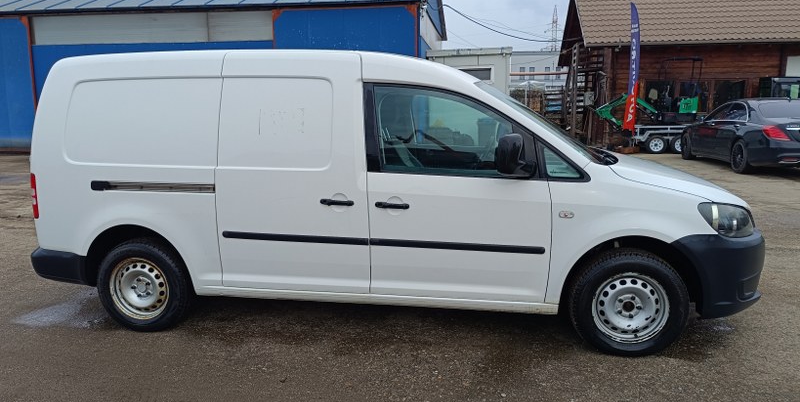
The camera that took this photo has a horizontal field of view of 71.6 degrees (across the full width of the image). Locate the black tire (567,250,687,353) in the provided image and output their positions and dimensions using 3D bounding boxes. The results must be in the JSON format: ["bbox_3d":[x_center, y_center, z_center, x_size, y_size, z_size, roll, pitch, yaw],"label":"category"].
[{"bbox_3d":[1.308,0.580,3.193,0.630,0.630,0.200,1,10,9],"label":"black tire"}]

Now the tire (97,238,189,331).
[{"bbox_3d":[-1.662,0.545,3.653,0.630,0.630,0.200,1,10,9],"label":"tire"}]

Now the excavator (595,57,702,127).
[{"bbox_3d":[7.160,-3.080,16.200,2.850,2.150,1.050,1,9,7],"label":"excavator"}]

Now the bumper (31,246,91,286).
[{"bbox_3d":[-2.194,0.292,4.483,0.640,0.280,1.760,1,10,9],"label":"bumper"}]

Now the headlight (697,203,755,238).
[{"bbox_3d":[1.860,0.092,3.167,0.440,0.220,0.400,1,10,9],"label":"headlight"}]

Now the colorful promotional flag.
[{"bbox_3d":[6.260,-3.580,15.000,0.480,3.500,0.200,2,9,18],"label":"colorful promotional flag"}]

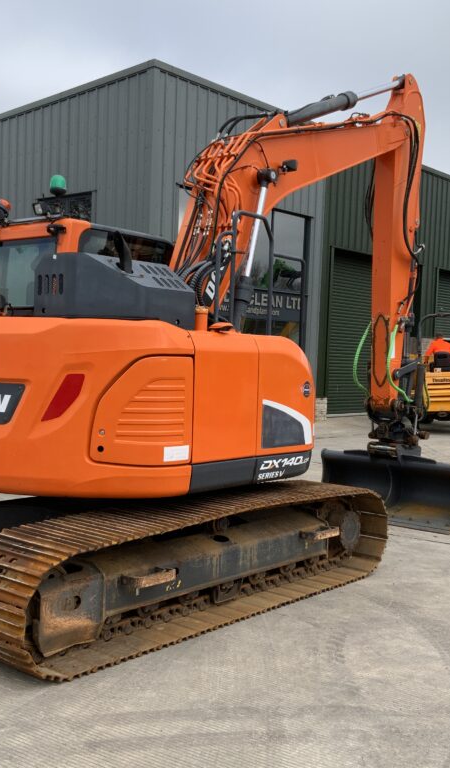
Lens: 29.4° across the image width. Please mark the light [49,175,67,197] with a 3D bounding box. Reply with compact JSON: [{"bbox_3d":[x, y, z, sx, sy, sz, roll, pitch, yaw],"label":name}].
[{"bbox_3d":[-1.291,-1.539,6.650,0.135,0.165,0.135,2,2,0],"label":"light"}]

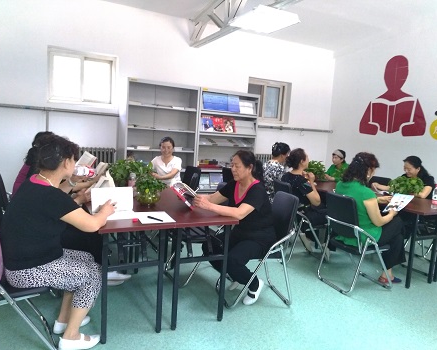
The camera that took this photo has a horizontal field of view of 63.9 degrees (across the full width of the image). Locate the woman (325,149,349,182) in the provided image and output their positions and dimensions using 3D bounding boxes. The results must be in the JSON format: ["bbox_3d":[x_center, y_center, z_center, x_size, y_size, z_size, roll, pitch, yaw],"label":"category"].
[{"bbox_3d":[1.890,0.222,5.657,0.774,1.241,0.516,-1,7,-33],"label":"woman"}]

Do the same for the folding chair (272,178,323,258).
[{"bbox_3d":[0.965,0.540,4.068,0.540,0.870,0.460,1,6,-20],"label":"folding chair"}]

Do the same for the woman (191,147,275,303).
[{"bbox_3d":[0.137,0.421,2.847,0.774,1.241,0.496,1,7,-24],"label":"woman"}]

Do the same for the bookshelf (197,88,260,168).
[{"bbox_3d":[0.071,-0.240,5.529,1.081,2.056,0.340,-1,6,-33],"label":"bookshelf"}]

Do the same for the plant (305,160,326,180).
[{"bbox_3d":[1.560,-0.054,5.644,0.310,0.340,0.310,-1,6,-33],"label":"plant"}]

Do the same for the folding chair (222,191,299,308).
[{"bbox_3d":[0.312,0.606,2.962,0.536,0.873,0.457,2,6,-17],"label":"folding chair"}]

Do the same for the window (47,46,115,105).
[{"bbox_3d":[-1.755,-1.246,4.545,0.824,0.665,0.119,0,7,-27],"label":"window"}]

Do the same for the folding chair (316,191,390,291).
[{"bbox_3d":[1.329,0.625,3.349,0.536,0.873,0.457,1,7,-22],"label":"folding chair"}]

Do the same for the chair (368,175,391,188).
[{"bbox_3d":[2.227,0.471,5.257,0.536,0.873,0.457,0,7,-27],"label":"chair"}]

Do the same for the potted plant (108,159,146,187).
[{"bbox_3d":[-1.031,-0.012,3.923,0.370,0.340,0.360,-1,6,-33],"label":"potted plant"}]

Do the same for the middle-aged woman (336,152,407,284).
[{"bbox_3d":[1.491,0.426,3.418,0.710,1.270,0.470,1,6,-19],"label":"middle-aged woman"}]

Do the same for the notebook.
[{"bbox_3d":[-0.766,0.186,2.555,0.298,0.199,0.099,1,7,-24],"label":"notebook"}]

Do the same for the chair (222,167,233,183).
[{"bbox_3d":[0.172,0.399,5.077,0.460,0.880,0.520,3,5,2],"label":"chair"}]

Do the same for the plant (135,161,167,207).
[{"bbox_3d":[-0.607,0.077,3.047,0.270,0.370,0.270,-1,6,-33],"label":"plant"}]

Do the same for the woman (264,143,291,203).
[{"bbox_3d":[0.953,0.258,4.592,0.690,1.330,0.460,1,6,-21],"label":"woman"}]

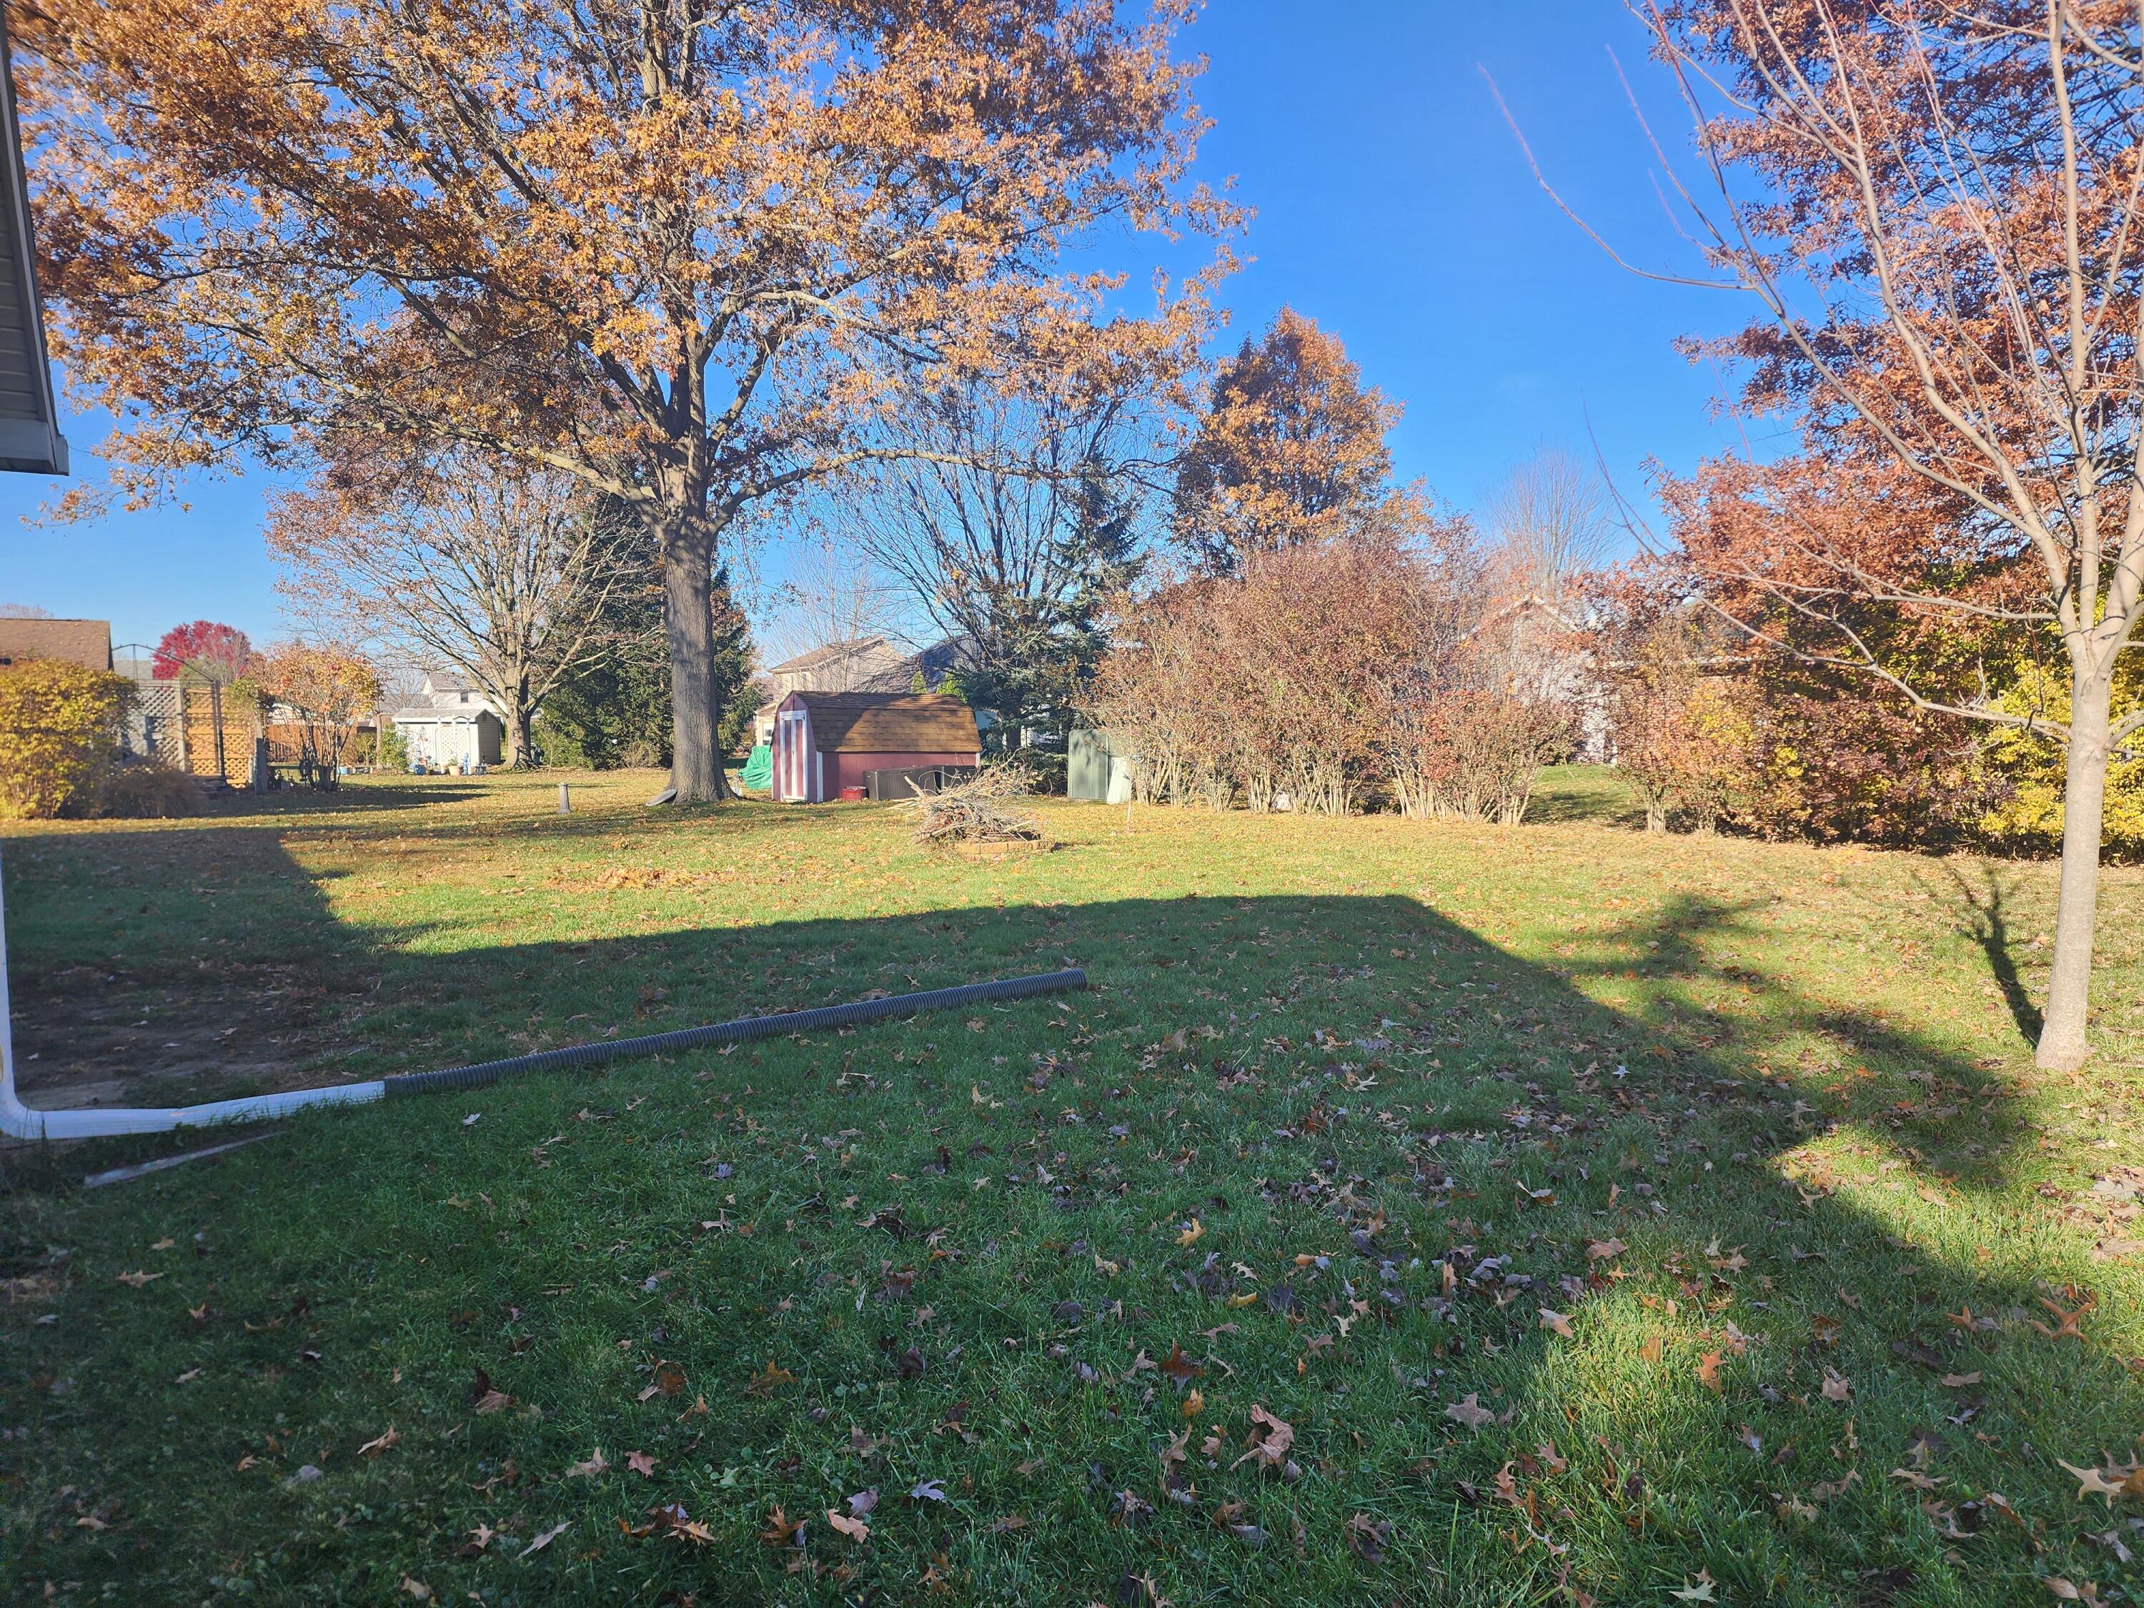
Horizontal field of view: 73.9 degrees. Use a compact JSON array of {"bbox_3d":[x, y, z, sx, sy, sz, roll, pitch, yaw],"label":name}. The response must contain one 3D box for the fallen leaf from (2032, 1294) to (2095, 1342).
[{"bbox_3d":[2.475,1.283,3.555,0.127,0.065,0.159,3,4,35],"label":"fallen leaf"}]

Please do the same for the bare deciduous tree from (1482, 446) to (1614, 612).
[{"bbox_3d":[22.707,-9.634,68.000,6.316,14.871,6.316,1,4,18],"label":"bare deciduous tree"}]

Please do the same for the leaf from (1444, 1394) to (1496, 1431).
[{"bbox_3d":[0.860,1.313,3.072,0.108,0.035,0.096,1,4,16],"label":"leaf"}]

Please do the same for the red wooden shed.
[{"bbox_3d":[-4.278,-1.323,31.303,3.850,2.360,2.400,-2,4,-34],"label":"red wooden shed"}]

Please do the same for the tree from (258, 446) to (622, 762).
[{"bbox_3d":[-22.622,-7.062,52.000,12.870,11.617,12.870,-2,4,-23],"label":"tree"}]

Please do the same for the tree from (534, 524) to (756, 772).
[{"bbox_3d":[-16.757,-6.222,56.000,8.132,9.613,7.500,-1,4,-17],"label":"tree"}]

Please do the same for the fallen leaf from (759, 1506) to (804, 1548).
[{"bbox_3d":[-0.538,1.340,2.644,0.082,0.040,0.070,-1,4,-12],"label":"fallen leaf"}]

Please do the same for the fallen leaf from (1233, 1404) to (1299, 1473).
[{"bbox_3d":[0.402,1.320,2.969,0.135,0.075,0.140,0,4,8],"label":"fallen leaf"}]

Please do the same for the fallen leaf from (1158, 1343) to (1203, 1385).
[{"bbox_3d":[0.253,1.299,3.307,0.105,0.050,0.107,0,4,4],"label":"fallen leaf"}]

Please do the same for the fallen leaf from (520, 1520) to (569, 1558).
[{"bbox_3d":[-0.963,1.342,2.601,0.042,0.030,0.115,2,4,25],"label":"fallen leaf"}]

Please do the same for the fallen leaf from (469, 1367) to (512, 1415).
[{"bbox_3d":[-1.296,1.307,3.172,0.090,0.060,0.102,-1,4,-23],"label":"fallen leaf"}]

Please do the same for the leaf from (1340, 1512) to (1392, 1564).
[{"bbox_3d":[0.537,1.342,2.603,0.090,0.050,0.076,1,4,12],"label":"leaf"}]

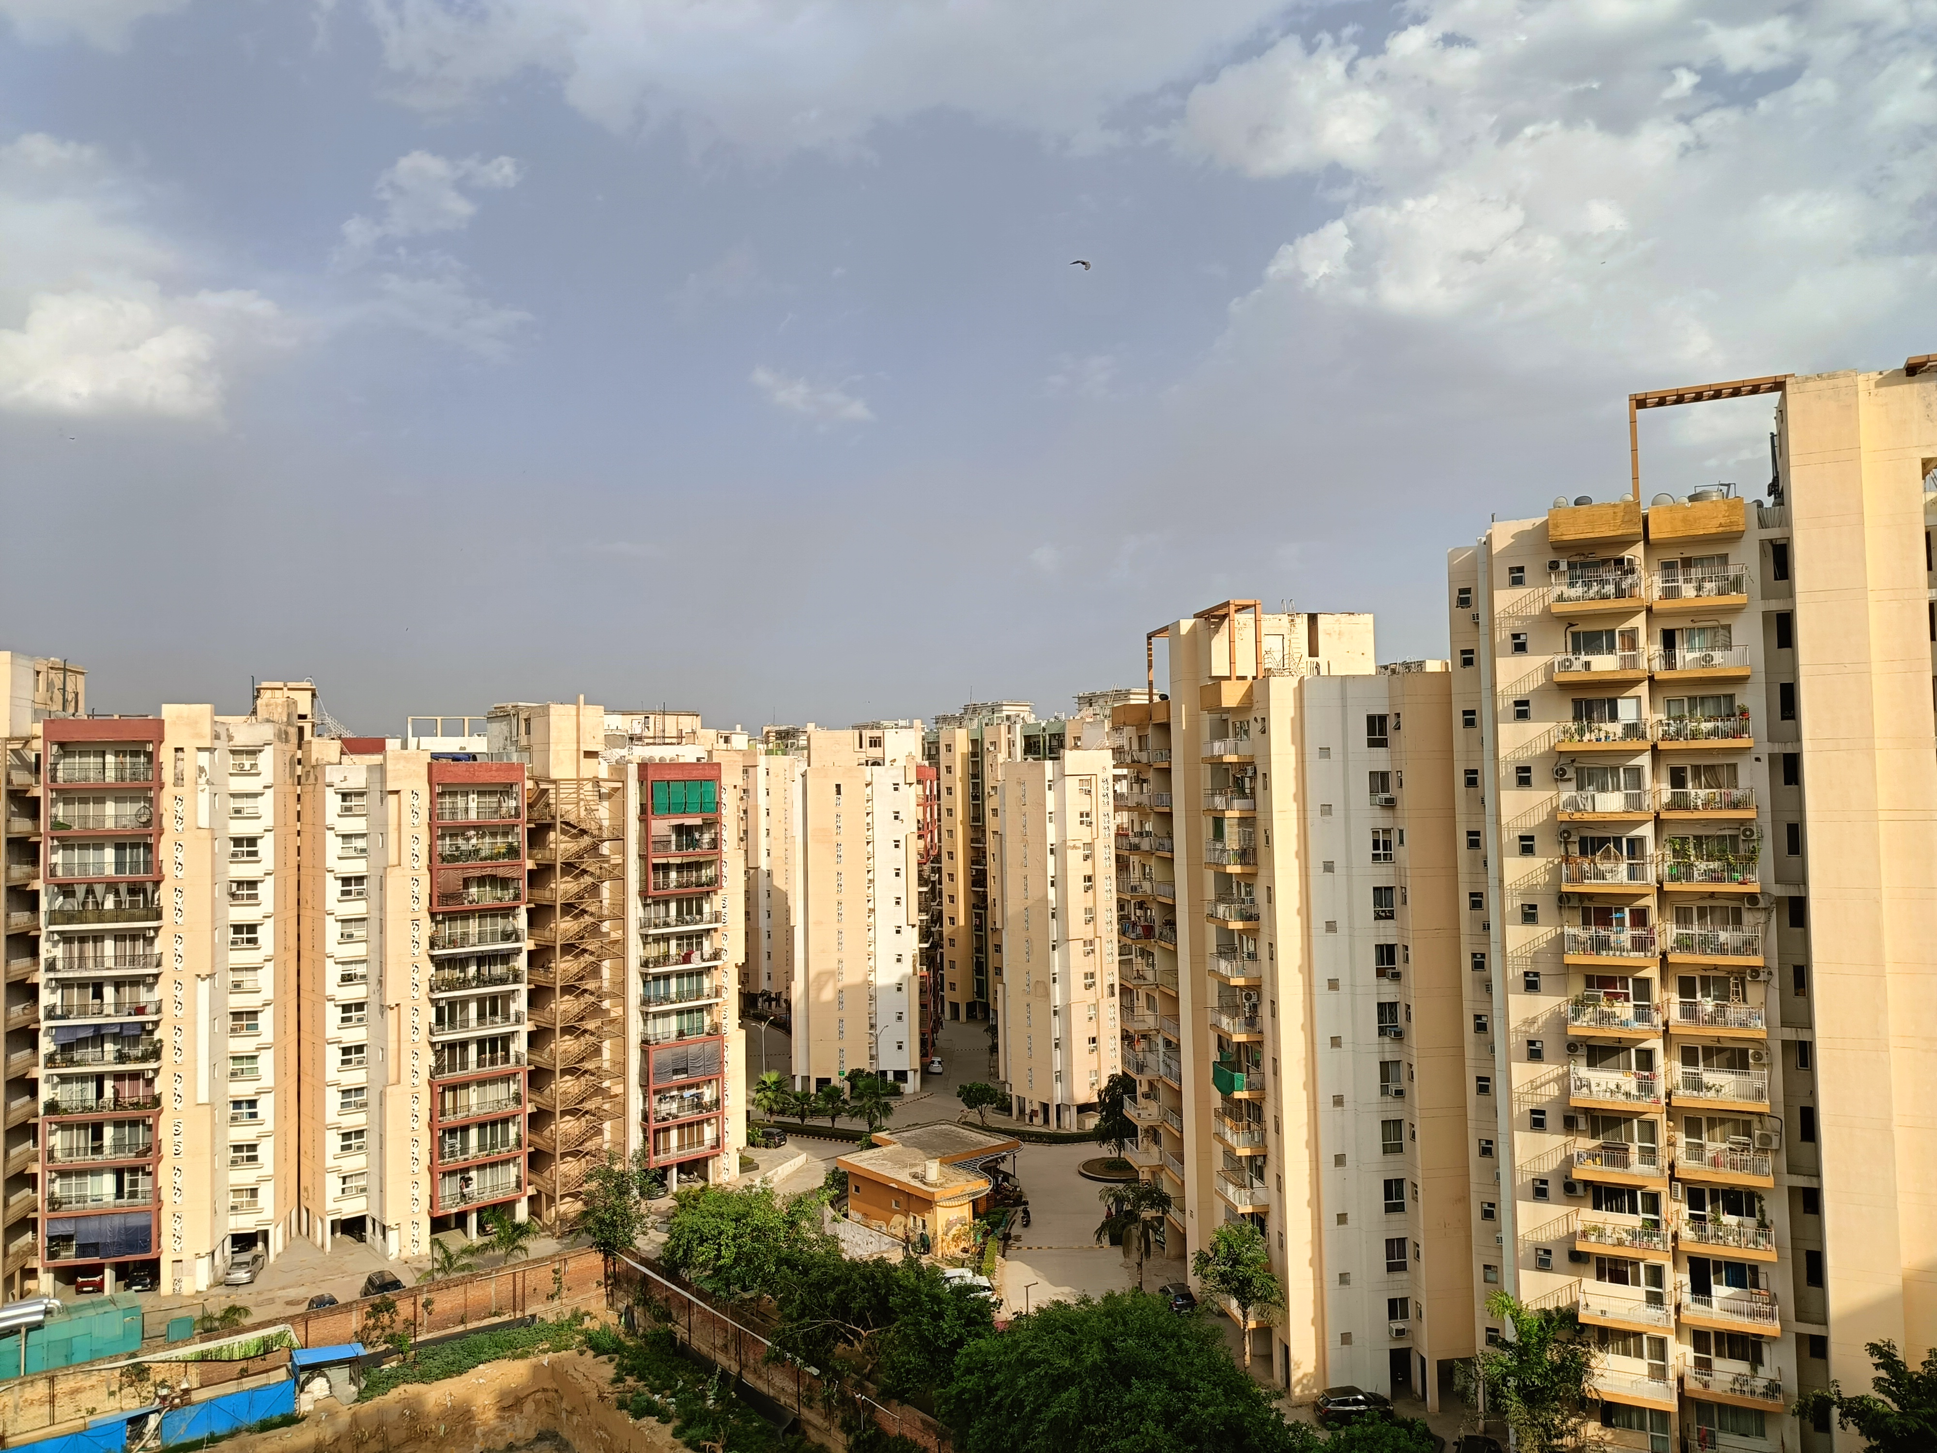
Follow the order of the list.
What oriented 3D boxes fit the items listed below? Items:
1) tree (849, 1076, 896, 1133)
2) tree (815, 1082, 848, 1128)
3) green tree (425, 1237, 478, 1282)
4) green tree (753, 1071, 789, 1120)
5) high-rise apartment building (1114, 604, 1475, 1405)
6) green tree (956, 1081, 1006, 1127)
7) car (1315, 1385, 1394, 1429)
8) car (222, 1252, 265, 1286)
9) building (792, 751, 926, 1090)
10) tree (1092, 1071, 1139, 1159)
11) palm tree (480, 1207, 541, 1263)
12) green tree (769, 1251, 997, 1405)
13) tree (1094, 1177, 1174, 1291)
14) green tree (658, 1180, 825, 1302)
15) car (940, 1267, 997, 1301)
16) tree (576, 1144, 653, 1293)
[{"bbox_3d":[-9.022,35.769,126.435,4.200,5.510,4.200,-1,-3,0],"label":"tree"},{"bbox_3d":[-12.720,35.090,124.380,3.300,4.600,3.300,-1,-3,0],"label":"tree"},{"bbox_3d":[-33.693,35.128,87.297,3.700,3.980,3.600,-1,-3,0],"label":"green tree"},{"bbox_3d":[-18.530,35.050,126.260,3.400,5.100,3.400,-1,-3,0],"label":"green tree"},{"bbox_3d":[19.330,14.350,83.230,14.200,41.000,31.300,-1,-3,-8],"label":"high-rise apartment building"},{"bbox_3d":[0.971,36.264,128.906,4.200,4.350,4.100,-1,-3,0],"label":"green tree"},{"bbox_3d":[18.900,33.360,65.980,3.750,1.500,1.680,-1,-3,-5],"label":"car"},{"bbox_3d":[-48.410,35.850,89.730,1.700,1.480,4.300,0,-3,-16],"label":"car"},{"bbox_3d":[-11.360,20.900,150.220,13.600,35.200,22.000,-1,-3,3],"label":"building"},{"bbox_3d":[12.789,33.550,114.994,4.600,7.920,4.500,-1,-3,0],"label":"tree"},{"bbox_3d":[-30.557,34.576,89.326,4.100,5.150,4.000,-1,-3,0],"label":"palm tree"},{"bbox_3d":[-4.841,32.724,75.157,12.200,6.400,9.500,-1,-3,0],"label":"green tree"},{"bbox_3d":[10.469,32.368,84.882,5.000,7.430,4.800,-1,-3,0],"label":"tree"},{"bbox_3d":[-13.630,31.960,83.160,10.000,7.200,8.500,-1,-3,0],"label":"green tree"},{"bbox_3d":[-0.159,35.529,84.824,4.050,1.550,1.780,-1,-3,-8],"label":"car"},{"bbox_3d":[-23.150,31.500,87.480,5.200,8.900,5.000,-1,-3,0],"label":"tree"}]

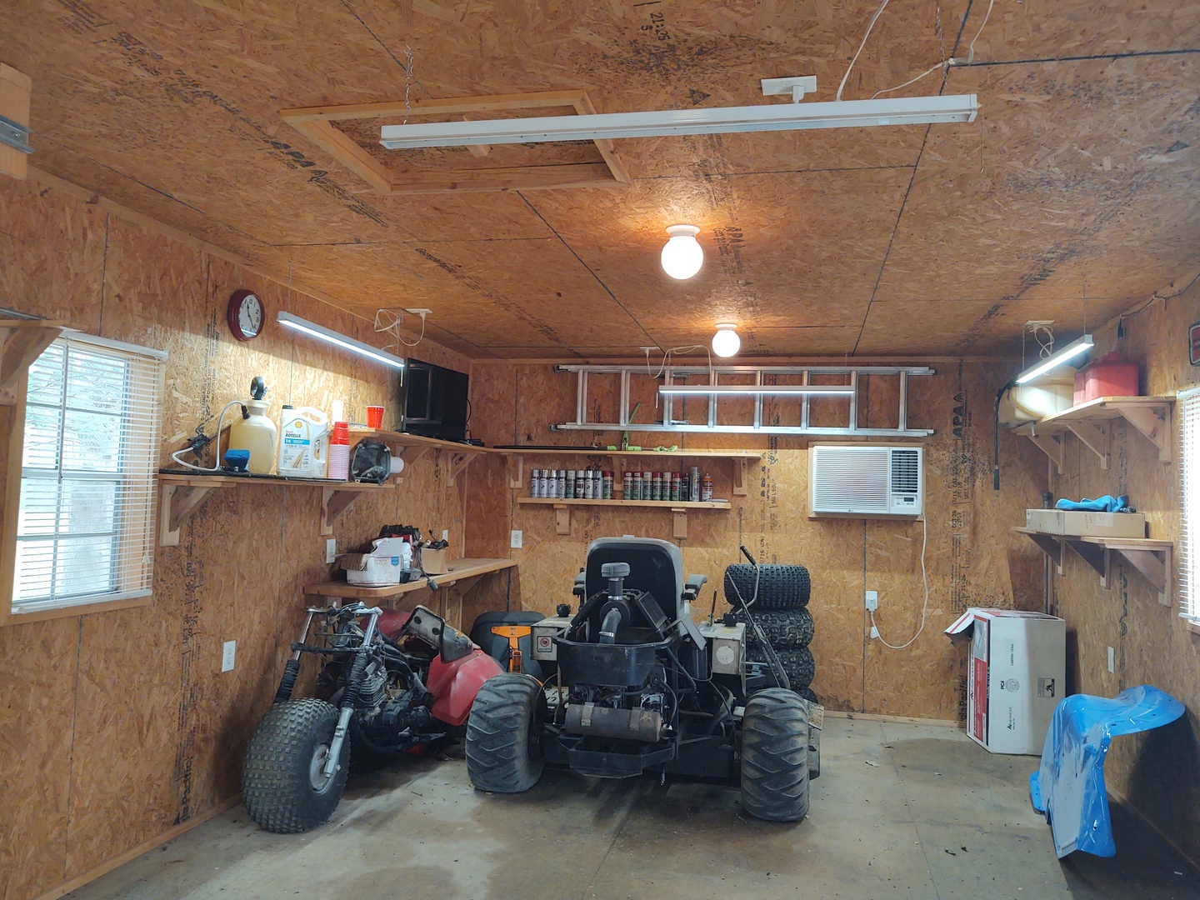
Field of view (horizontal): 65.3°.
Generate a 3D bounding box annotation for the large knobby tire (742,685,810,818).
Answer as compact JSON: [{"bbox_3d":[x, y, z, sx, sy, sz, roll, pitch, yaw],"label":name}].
[{"bbox_3d":[0.778,1.332,4.122,0.280,0.550,0.550,1,-3,12],"label":"large knobby tire"}]

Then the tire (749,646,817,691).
[{"bbox_3d":[1.039,1.335,5.742,0.540,0.240,0.540,1,-3,12],"label":"tire"}]

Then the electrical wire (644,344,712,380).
[{"bbox_3d":[0.502,-0.556,6.005,0.430,0.220,0.110,1,-3,12],"label":"electrical wire"}]

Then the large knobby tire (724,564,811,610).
[{"bbox_3d":[1.031,0.841,5.773,0.525,0.250,0.525,1,-3,12],"label":"large knobby tire"}]

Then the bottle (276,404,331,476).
[{"bbox_3d":[-1.336,-0.022,4.247,0.225,0.318,0.140,3,-3,-18],"label":"bottle"}]

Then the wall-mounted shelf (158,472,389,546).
[{"bbox_3d":[-1.365,0.268,4.174,0.286,0.272,1.460,1,-3,12],"label":"wall-mounted shelf"}]

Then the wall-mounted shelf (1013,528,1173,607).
[{"bbox_3d":[2.485,0.579,4.879,0.286,0.282,1.820,1,-3,12],"label":"wall-mounted shelf"}]

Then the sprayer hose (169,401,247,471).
[{"bbox_3d":[-1.512,-0.059,3.627,0.150,0.295,0.320,1,-3,12],"label":"sprayer hose"}]

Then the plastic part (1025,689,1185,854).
[{"bbox_3d":[2.135,1.321,4.006,0.490,0.640,0.720,1,-3,12],"label":"plastic part"}]

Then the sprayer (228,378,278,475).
[{"bbox_3d":[-1.442,-0.087,3.910,0.200,0.415,0.200,2,-3,2],"label":"sprayer"}]

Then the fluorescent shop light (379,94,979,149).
[{"bbox_3d":[0.122,-0.672,1.932,1.226,0.043,0.044,1,-3,12],"label":"fluorescent shop light"}]

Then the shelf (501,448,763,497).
[{"bbox_3d":[0.167,0.151,6.317,1.810,0.255,0.286,1,-3,12],"label":"shelf"}]

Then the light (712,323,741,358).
[{"bbox_3d":[0.704,-0.600,5.194,0.152,0.182,0.152,1,-3,12],"label":"light"}]

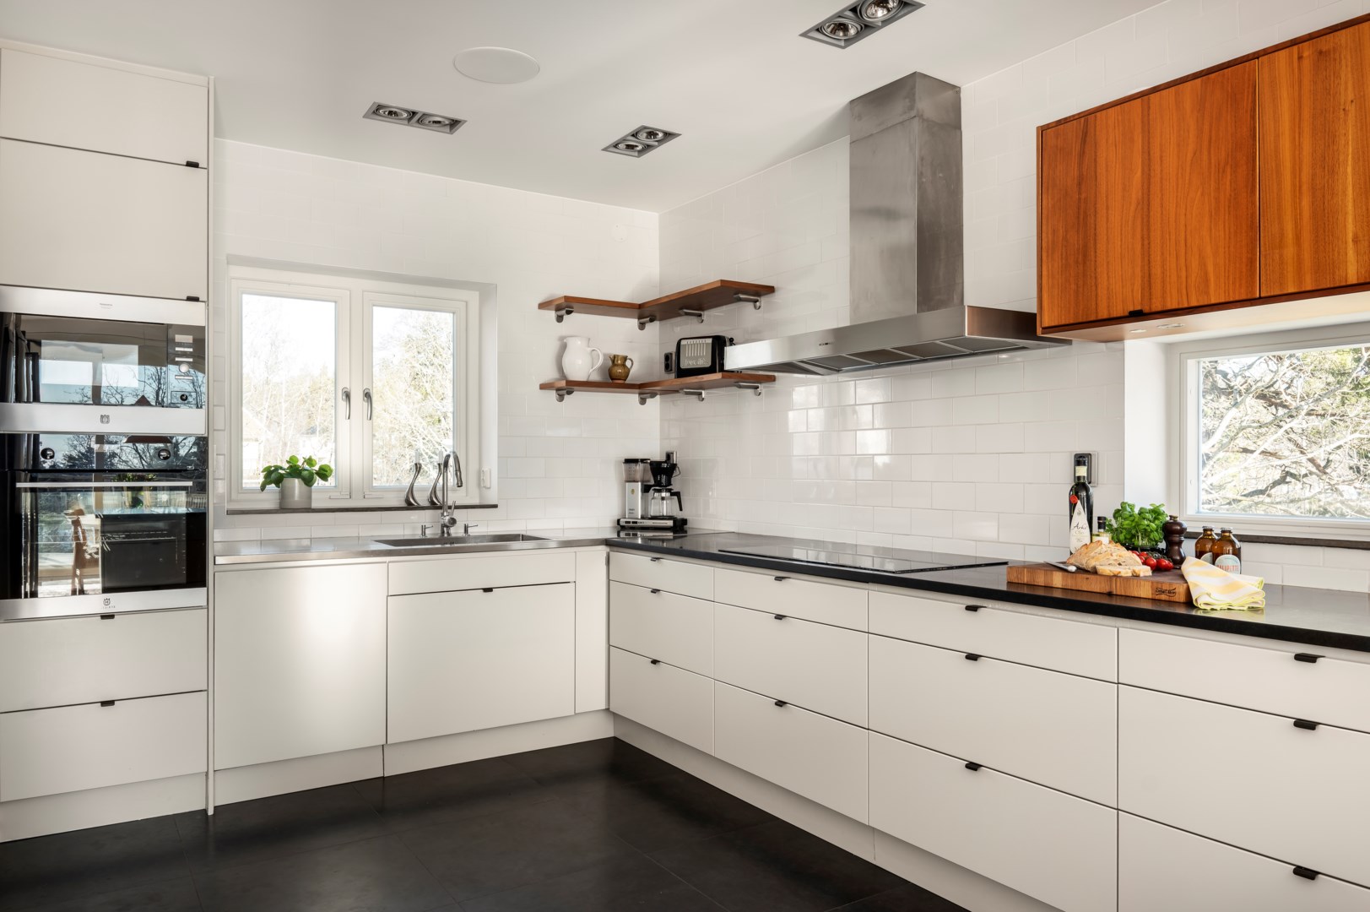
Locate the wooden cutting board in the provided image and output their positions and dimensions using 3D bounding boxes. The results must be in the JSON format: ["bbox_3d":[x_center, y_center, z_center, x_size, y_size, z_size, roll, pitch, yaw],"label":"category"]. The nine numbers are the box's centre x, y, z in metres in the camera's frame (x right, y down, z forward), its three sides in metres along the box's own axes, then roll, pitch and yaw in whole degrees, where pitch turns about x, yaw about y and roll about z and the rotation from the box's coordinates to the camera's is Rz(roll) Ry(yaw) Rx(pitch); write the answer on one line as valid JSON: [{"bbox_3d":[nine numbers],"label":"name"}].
[{"bbox_3d":[1.144,0.319,2.374,0.340,0.044,0.463,1,-1,-36],"label":"wooden cutting board"}]

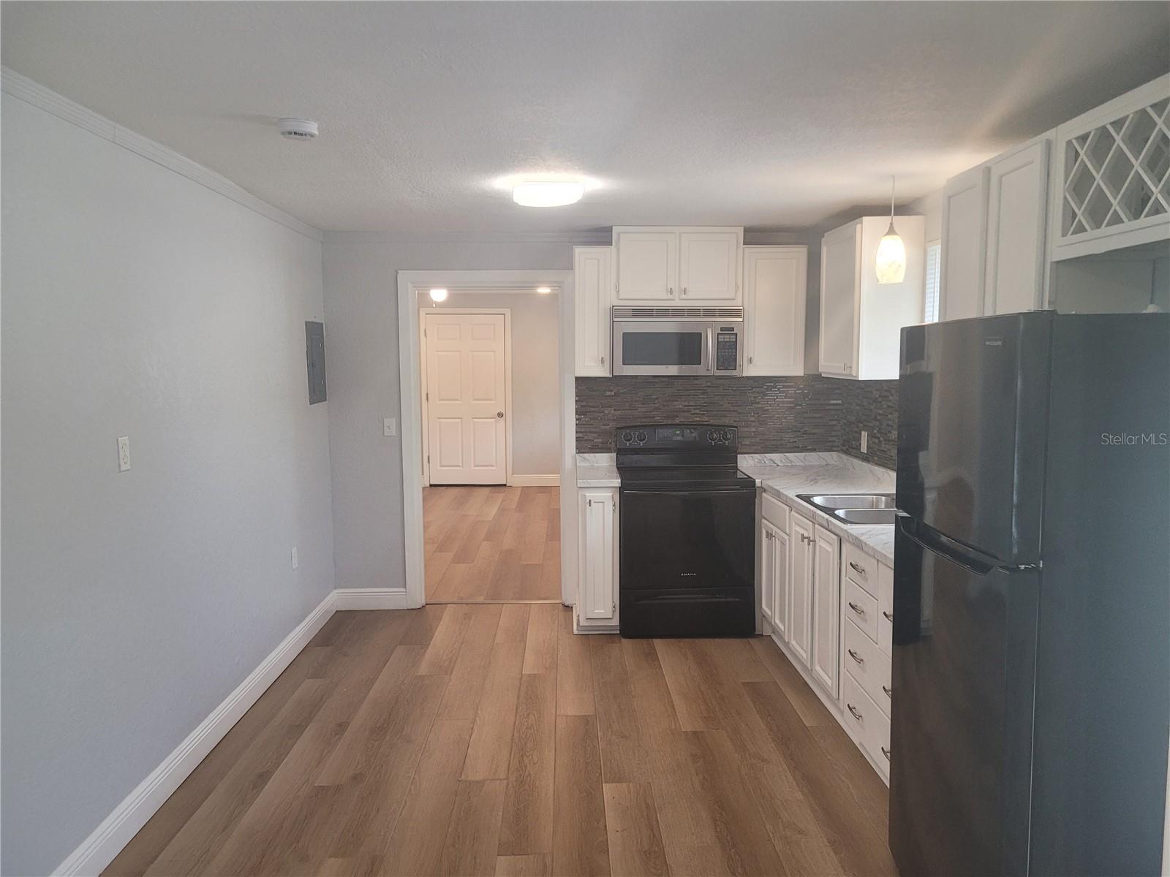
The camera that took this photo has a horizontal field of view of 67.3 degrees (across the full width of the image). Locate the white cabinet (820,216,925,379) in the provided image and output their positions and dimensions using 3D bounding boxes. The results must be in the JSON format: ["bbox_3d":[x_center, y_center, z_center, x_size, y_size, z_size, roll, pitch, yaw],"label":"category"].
[{"bbox_3d":[1.474,-0.708,4.582,0.318,0.781,0.618,-1,5,-1],"label":"white cabinet"}]

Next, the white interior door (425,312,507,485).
[{"bbox_3d":[-1.421,-0.465,10.526,0.915,2.039,0.045,-1,5,-1],"label":"white interior door"}]

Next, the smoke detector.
[{"bbox_3d":[-0.940,-1.009,2.877,0.132,0.050,0.132,-1,5,-1],"label":"smoke detector"}]

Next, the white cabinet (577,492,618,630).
[{"bbox_3d":[0.074,0.678,5.324,0.228,0.845,0.580,-1,5,-1],"label":"white cabinet"}]

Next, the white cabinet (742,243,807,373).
[{"bbox_3d":[1.110,-0.760,5.324,0.376,0.755,0.332,-1,5,-1],"label":"white cabinet"}]

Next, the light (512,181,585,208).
[{"bbox_3d":[-0.166,-1.120,4.044,0.337,0.066,0.337,-1,5,-1],"label":"light"}]

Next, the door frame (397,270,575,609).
[{"bbox_3d":[-0.604,0.019,5.594,1.084,2.137,0.170,-1,5,-1],"label":"door frame"}]

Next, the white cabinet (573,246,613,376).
[{"bbox_3d":[0.048,-0.758,5.317,0.223,0.757,0.325,-1,5,-1],"label":"white cabinet"}]

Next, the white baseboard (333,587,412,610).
[{"bbox_3d":[-1.365,1.033,5.606,0.455,0.130,0.017,-1,5,-1],"label":"white baseboard"}]

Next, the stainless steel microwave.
[{"bbox_3d":[0.540,-0.577,5.298,0.760,0.393,0.387,-1,5,-1],"label":"stainless steel microwave"}]

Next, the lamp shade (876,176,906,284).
[{"bbox_3d":[1.328,-0.906,3.804,0.133,0.465,0.133,-1,5,-1],"label":"lamp shade"}]

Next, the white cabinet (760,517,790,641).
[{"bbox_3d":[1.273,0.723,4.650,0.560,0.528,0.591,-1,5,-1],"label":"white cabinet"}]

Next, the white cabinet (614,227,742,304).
[{"bbox_3d":[0.544,-1.026,5.303,0.756,0.452,0.325,-1,5,-1],"label":"white cabinet"}]

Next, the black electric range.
[{"bbox_3d":[0.576,0.519,5.249,0.758,1.168,0.655,-1,5,-1],"label":"black electric range"}]

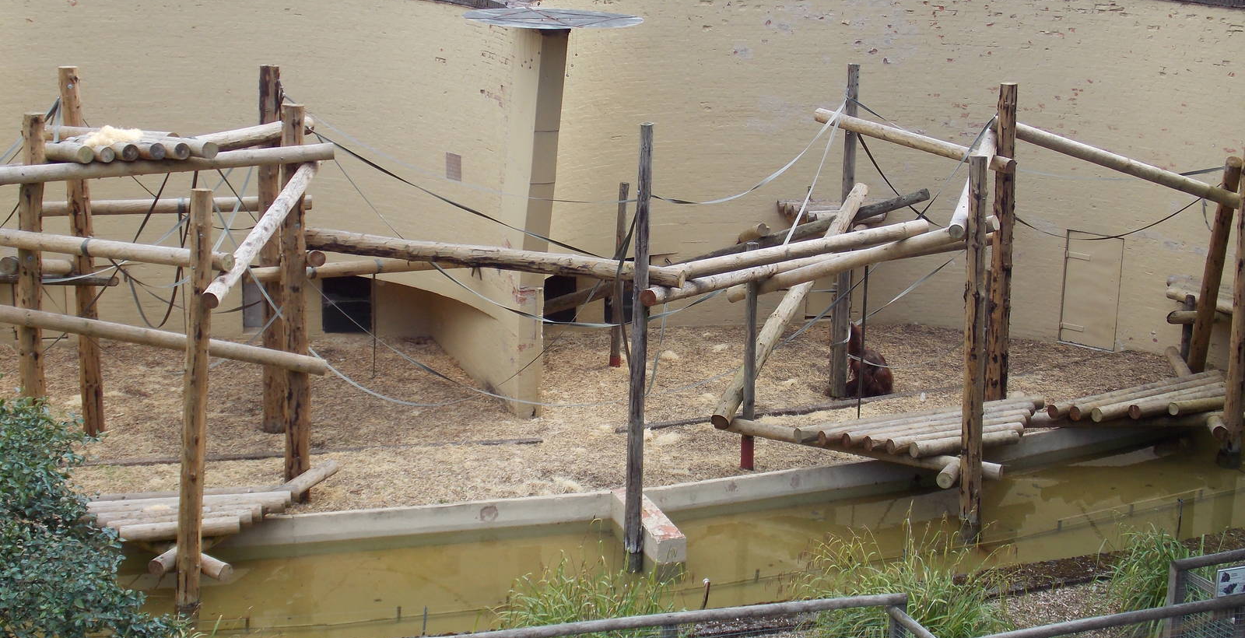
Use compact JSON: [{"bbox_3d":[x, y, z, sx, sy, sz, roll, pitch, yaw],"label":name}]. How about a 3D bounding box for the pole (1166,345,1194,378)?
[{"bbox_3d":[8.983,0.693,30.132,0.160,0.160,0.750,39,16,-39],"label":"pole"}]

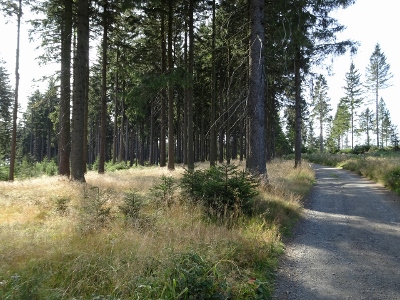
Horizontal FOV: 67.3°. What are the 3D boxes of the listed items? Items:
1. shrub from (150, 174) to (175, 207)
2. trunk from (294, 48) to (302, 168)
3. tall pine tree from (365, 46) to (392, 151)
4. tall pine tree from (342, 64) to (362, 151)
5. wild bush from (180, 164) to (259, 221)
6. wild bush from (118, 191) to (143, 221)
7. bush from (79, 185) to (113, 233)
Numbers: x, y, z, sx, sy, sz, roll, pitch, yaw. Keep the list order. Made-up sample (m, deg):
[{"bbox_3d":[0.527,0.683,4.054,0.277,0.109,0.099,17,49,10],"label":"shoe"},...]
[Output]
[{"bbox_3d":[-0.999,1.079,8.000,0.620,0.850,0.620,0,-1,0],"label":"shrub"},{"bbox_3d":[6.701,-2.832,20.500,0.440,8.190,0.440,0,-1,0],"label":"trunk"},{"bbox_3d":[32.087,-9.797,54.000,5.030,19.050,5.030,0,-1,0],"label":"tall pine tree"},{"bbox_3d":[27.921,-8.147,55.000,3.660,15.750,3.660,0,-1,0],"label":"tall pine tree"},{"bbox_3d":[0.467,1.019,7.200,1.810,1.340,1.500,0,-1,0],"label":"wild bush"},{"bbox_3d":[-1.596,1.275,6.900,0.530,0.690,0.530,0,-1,0],"label":"wild bush"},{"bbox_3d":[-2.122,1.208,6.100,0.670,0.930,0.670,0,-1,0],"label":"bush"}]

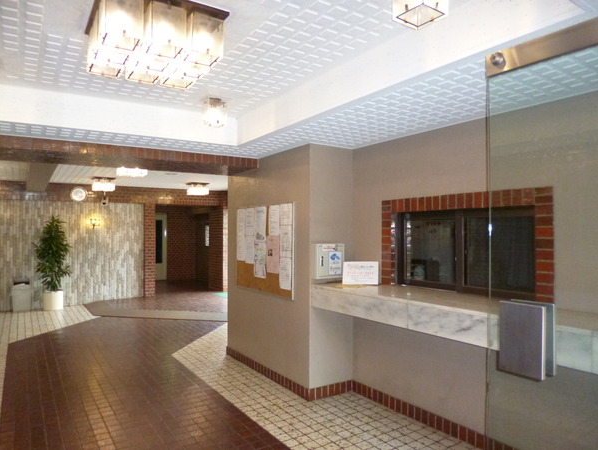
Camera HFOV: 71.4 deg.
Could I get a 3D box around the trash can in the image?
[{"bbox_3d":[-5.510,1.420,8.286,0.350,0.590,0.270,0,-1,-35],"label":"trash can"}]

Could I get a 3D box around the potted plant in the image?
[{"bbox_3d":[-5.015,0.754,8.447,0.640,1.910,0.580,0,-1,-35],"label":"potted plant"}]

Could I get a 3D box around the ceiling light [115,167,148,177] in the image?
[{"bbox_3d":[-2.447,-0.818,6.100,0.370,0.230,0.370,0,-1,-35],"label":"ceiling light"}]

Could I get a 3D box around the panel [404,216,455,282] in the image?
[{"bbox_3d":[1.059,0.204,3.390,0.030,0.520,0.490,0,-1,-35],"label":"panel"}]

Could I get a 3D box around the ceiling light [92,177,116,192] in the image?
[{"bbox_3d":[-3.811,-0.785,8.131,0.370,0.230,0.370,0,-1,-35],"label":"ceiling light"}]

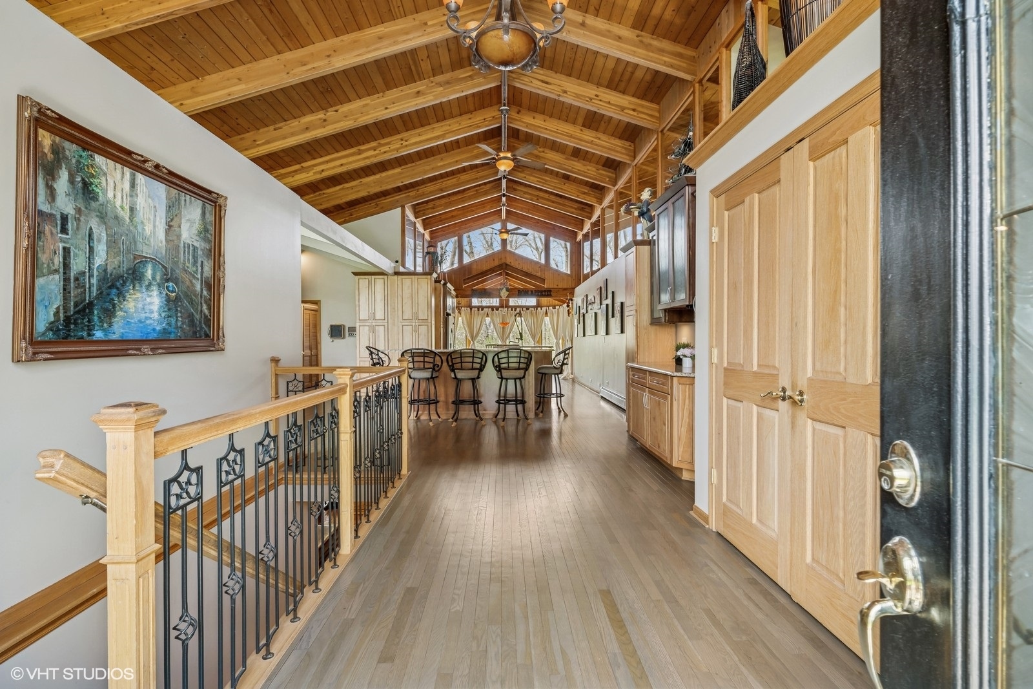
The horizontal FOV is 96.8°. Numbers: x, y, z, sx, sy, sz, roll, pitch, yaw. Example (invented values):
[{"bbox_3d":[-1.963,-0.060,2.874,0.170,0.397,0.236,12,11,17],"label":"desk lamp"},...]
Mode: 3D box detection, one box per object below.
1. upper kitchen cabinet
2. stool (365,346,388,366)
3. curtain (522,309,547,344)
[{"bbox_3d":[1.707,-0.865,4.786,0.450,1.266,1.330,0,1,-2],"label":"upper kitchen cabinet"},{"bbox_3d":[-2.085,0.574,7.225,0.575,1.070,0.570,0,1,-8],"label":"stool"},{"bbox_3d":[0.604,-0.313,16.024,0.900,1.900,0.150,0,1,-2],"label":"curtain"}]

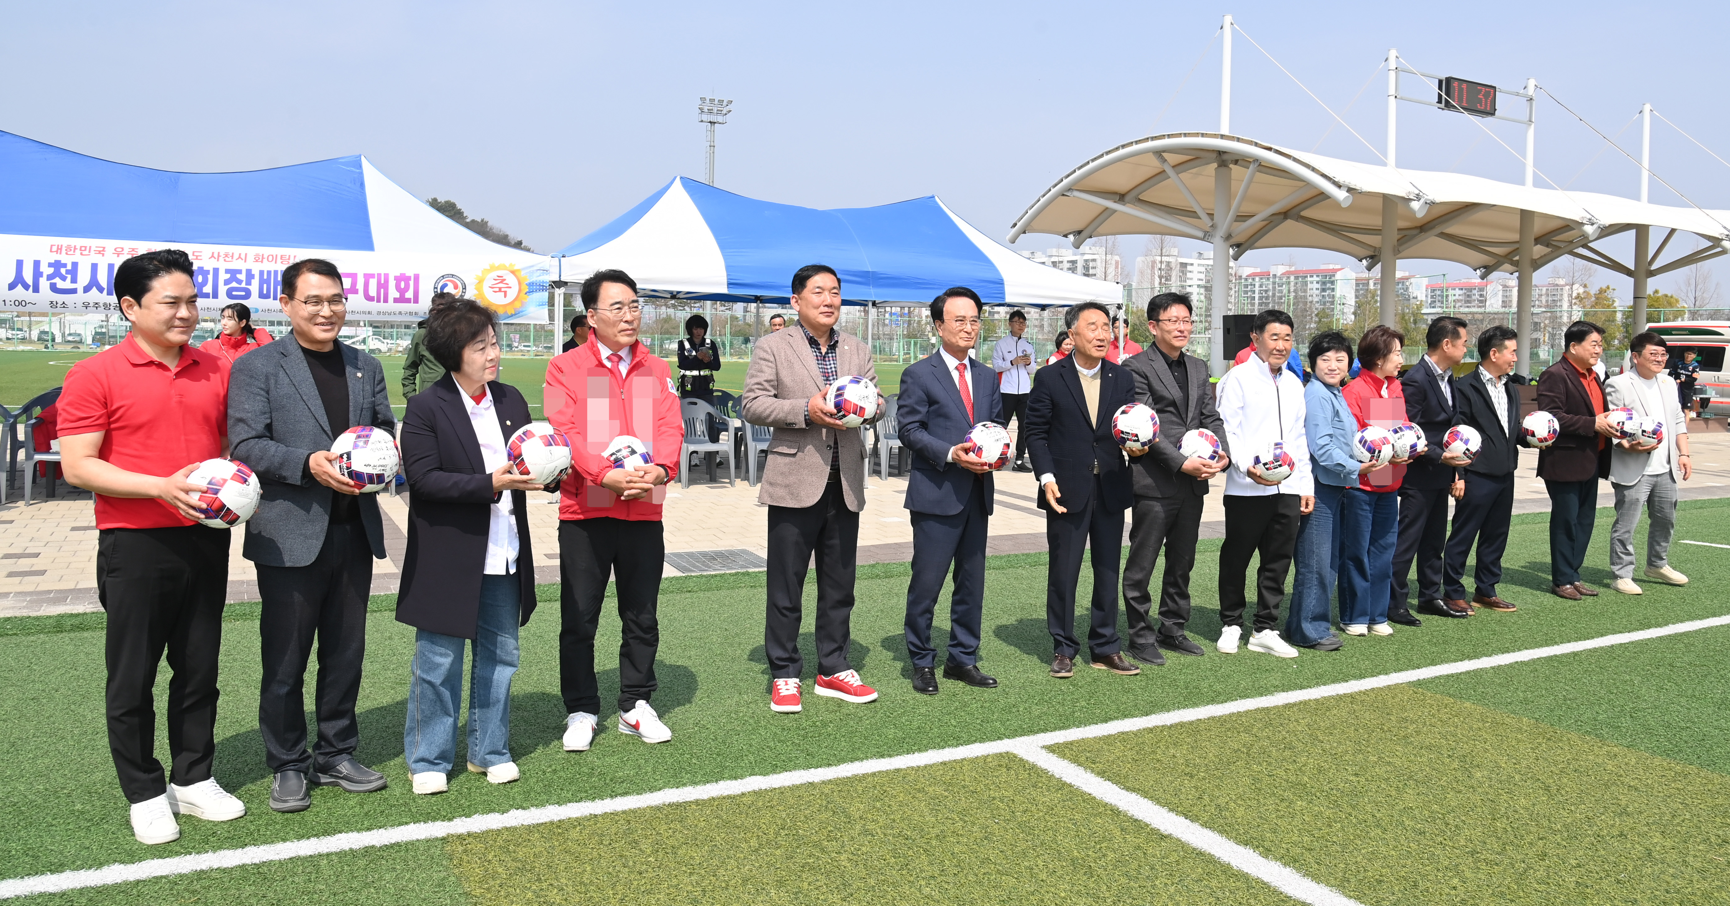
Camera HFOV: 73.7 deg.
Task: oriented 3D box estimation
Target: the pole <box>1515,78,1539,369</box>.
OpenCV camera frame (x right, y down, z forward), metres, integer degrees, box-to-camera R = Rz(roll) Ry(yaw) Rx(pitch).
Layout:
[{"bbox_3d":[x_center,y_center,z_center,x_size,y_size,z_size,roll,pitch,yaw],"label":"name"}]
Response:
[{"bbox_3d":[15.418,-4.852,26.912,0.320,7.600,0.320,-3,5,-27],"label":"pole"}]

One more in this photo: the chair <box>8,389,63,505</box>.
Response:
[{"bbox_3d":[-6.329,-0.075,9.100,0.570,0.820,0.570,-1,5,-25],"label":"chair"}]

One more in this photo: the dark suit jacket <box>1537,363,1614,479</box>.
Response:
[{"bbox_3d":[4.579,-0.205,7.450,0.520,0.790,0.420,-3,6,-36],"label":"dark suit jacket"}]

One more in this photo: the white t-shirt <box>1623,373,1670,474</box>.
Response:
[{"bbox_3d":[5.085,-0.193,7.500,0.450,0.700,0.260,1,5,-3],"label":"white t-shirt"}]

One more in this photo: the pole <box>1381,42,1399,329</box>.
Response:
[{"bbox_3d":[10.974,-4.565,24.239,0.300,7.600,0.300,-1,6,-26],"label":"pole"}]

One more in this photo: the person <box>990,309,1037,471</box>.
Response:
[{"bbox_3d":[1.706,-0.712,13.090,0.520,1.780,0.380,0,5,-14],"label":"person"}]

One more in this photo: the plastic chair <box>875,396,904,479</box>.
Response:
[{"bbox_3d":[0.339,-0.149,11.984,0.550,0.810,0.550,-1,6,-22],"label":"plastic chair"}]

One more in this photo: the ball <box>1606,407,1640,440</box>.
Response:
[{"bbox_3d":[4.869,-0.188,7.400,0.218,0.218,0.218,-2,6,-27],"label":"ball"}]

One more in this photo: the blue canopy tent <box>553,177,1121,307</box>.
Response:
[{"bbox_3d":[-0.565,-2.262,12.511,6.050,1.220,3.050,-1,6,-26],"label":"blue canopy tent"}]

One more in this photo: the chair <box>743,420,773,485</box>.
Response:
[{"bbox_3d":[-0.958,-0.093,11.350,0.570,0.820,0.570,-1,5,-23],"label":"chair"}]

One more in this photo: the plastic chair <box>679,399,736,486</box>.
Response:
[{"bbox_3d":[-1.541,-0.098,11.037,0.560,0.810,0.560,-1,6,-22],"label":"plastic chair"}]

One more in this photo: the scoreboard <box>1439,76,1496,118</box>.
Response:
[{"bbox_3d":[13.574,-8.017,26.000,1.600,0.690,0.320,-2,5,-27],"label":"scoreboard"}]

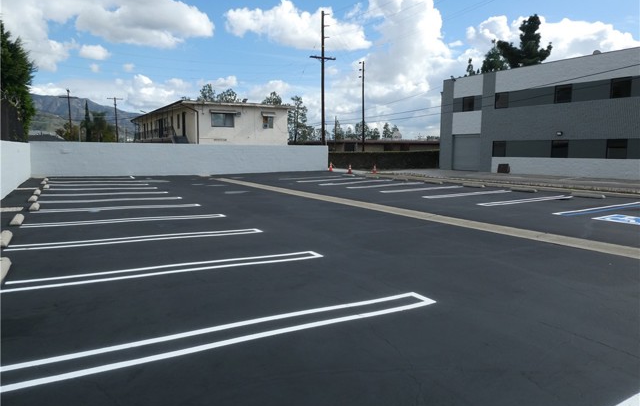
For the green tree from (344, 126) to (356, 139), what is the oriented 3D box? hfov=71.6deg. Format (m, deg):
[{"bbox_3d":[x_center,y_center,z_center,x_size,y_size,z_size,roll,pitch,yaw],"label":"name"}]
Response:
[{"bbox_3d":[7.555,-15.032,110.759,3.200,8.520,3.200,1,6,4],"label":"green tree"}]

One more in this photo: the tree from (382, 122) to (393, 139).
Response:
[{"bbox_3d":[16.586,-15.349,109.739,3.000,9.480,3.000,1,7,8],"label":"tree"}]

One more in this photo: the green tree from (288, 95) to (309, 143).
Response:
[{"bbox_3d":[-3.427,-11.387,69.074,3.400,10.480,3.400,0,6,-3],"label":"green tree"}]

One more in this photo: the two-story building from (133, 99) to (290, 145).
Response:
[{"bbox_3d":[-13.709,-6.905,50.273,9.580,5.660,27.000,-3,7,-30],"label":"two-story building"}]

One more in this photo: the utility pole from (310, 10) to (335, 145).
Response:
[{"bbox_3d":[0.237,-10.699,42.569,2.850,15.090,0.400,-3,7,-30],"label":"utility pole"}]

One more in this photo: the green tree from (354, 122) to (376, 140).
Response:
[{"bbox_3d":[11.037,-15.171,108.430,5.400,9.360,5.400,1,6,6],"label":"green tree"}]

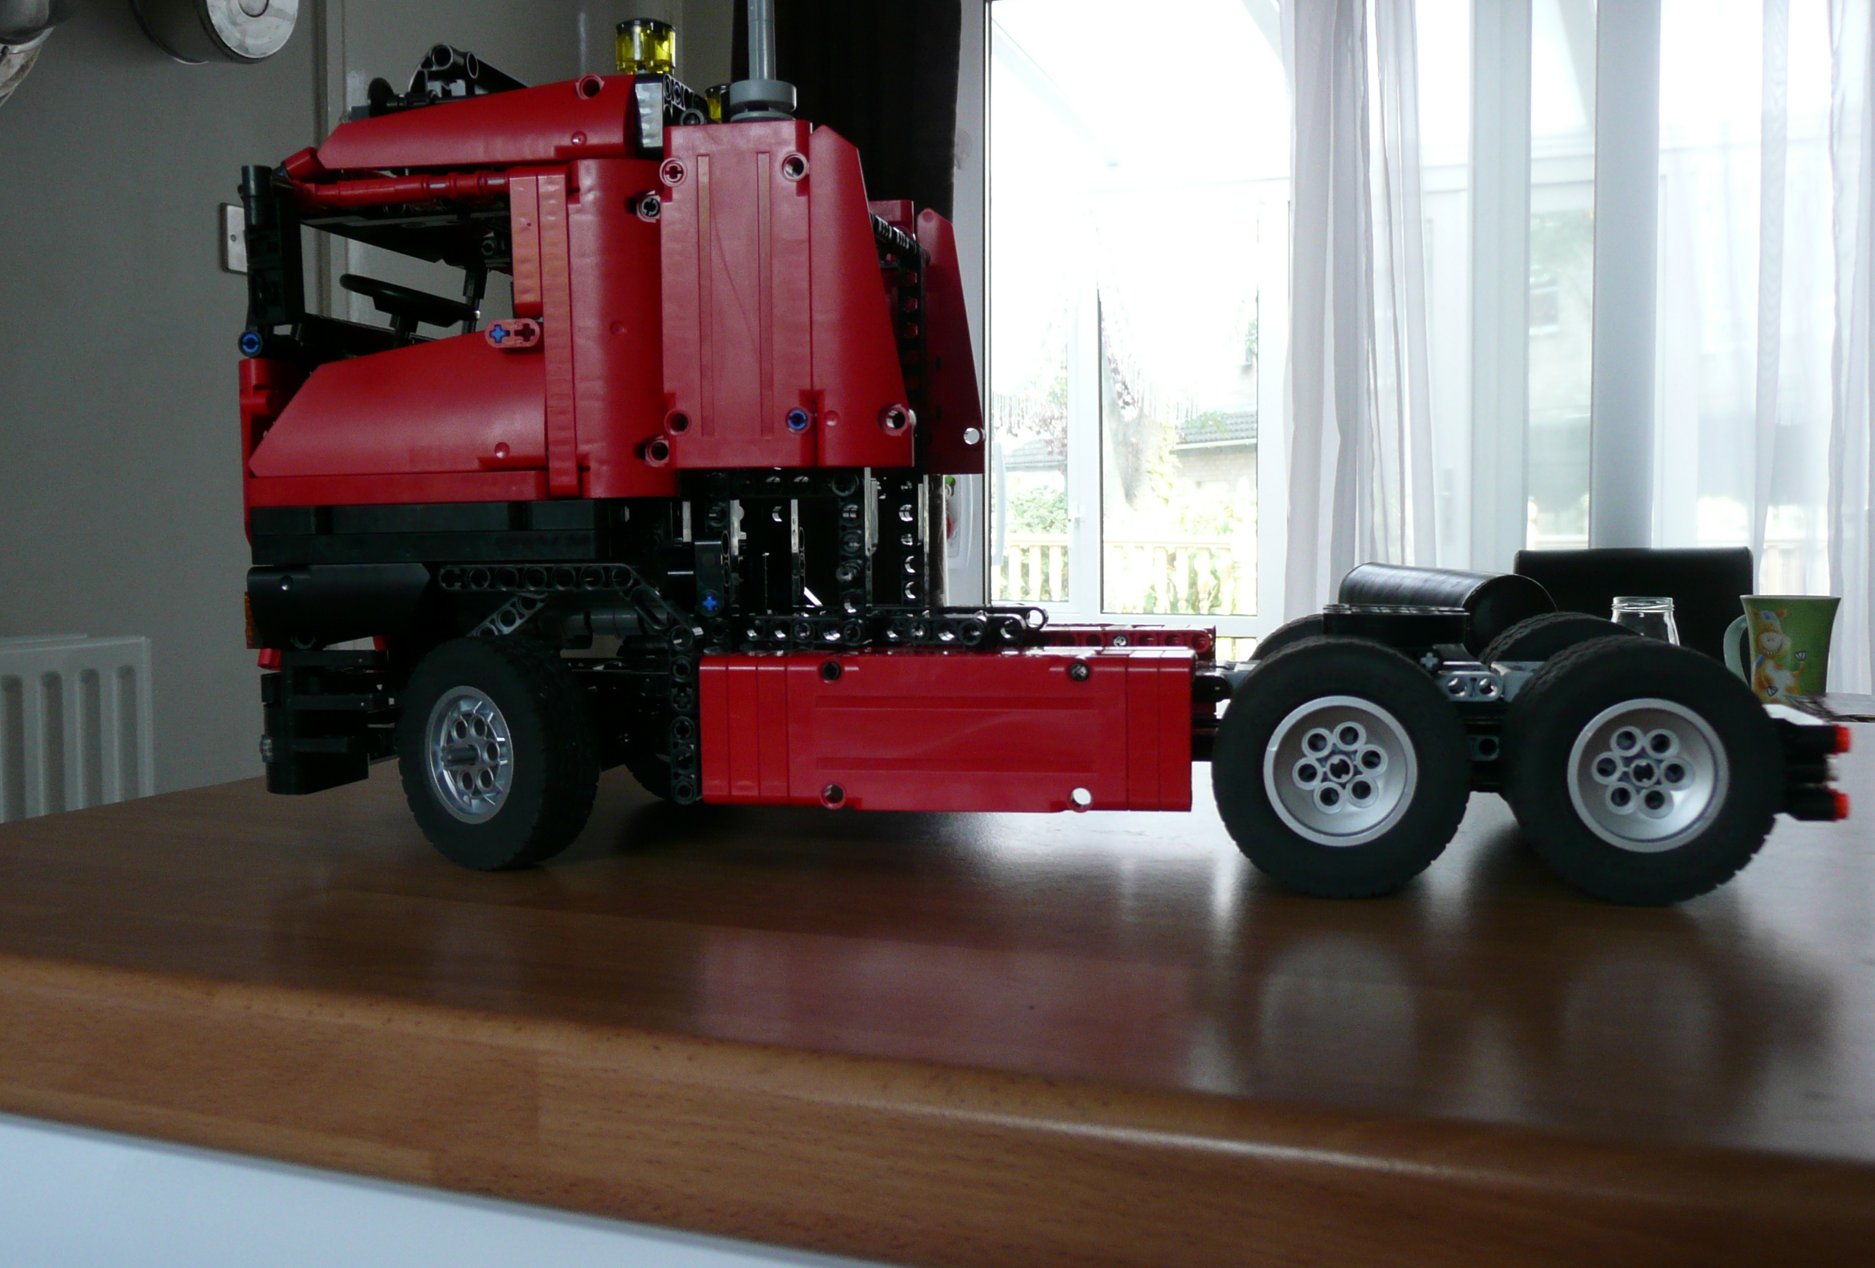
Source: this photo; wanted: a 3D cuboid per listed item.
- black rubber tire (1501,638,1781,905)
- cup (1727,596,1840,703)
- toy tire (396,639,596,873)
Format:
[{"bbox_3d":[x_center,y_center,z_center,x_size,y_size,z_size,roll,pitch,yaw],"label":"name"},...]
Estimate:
[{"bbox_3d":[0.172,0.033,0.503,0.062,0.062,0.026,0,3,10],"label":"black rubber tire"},{"bbox_3d":[0.800,0.015,1.950,0.108,0.103,0.090,1,3,22],"label":"cup"},{"bbox_3d":[-0.119,0.032,0.556,0.062,0.062,0.021,2,4,39],"label":"toy tire"}]

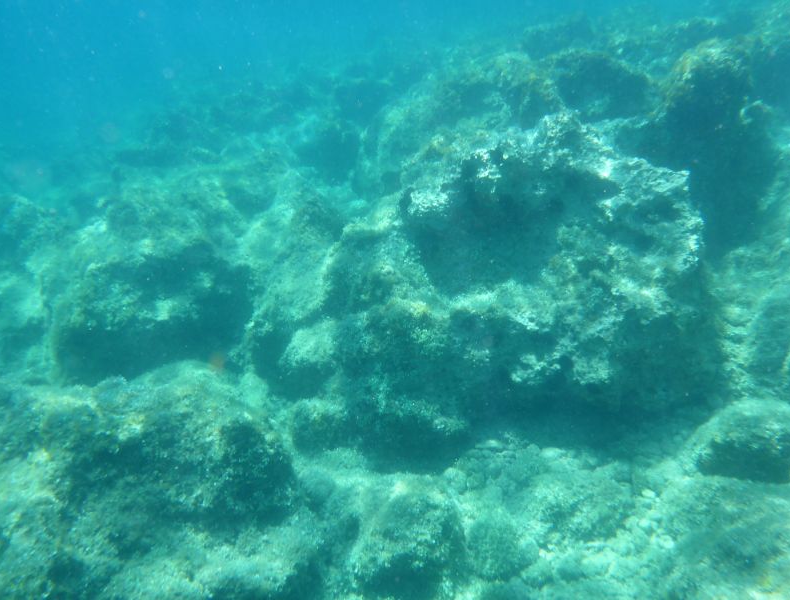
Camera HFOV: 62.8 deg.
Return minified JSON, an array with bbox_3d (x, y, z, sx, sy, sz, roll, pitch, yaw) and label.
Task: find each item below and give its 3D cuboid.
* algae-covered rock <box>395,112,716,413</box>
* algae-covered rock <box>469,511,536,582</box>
[{"bbox_3d":[0.710,-0.210,3.200,1.350,1.050,1.000,0,22,0],"label":"algae-covered rock"},{"bbox_3d":[0.340,0.790,2.080,0.210,0.160,0.190,0,22,0],"label":"algae-covered rock"}]

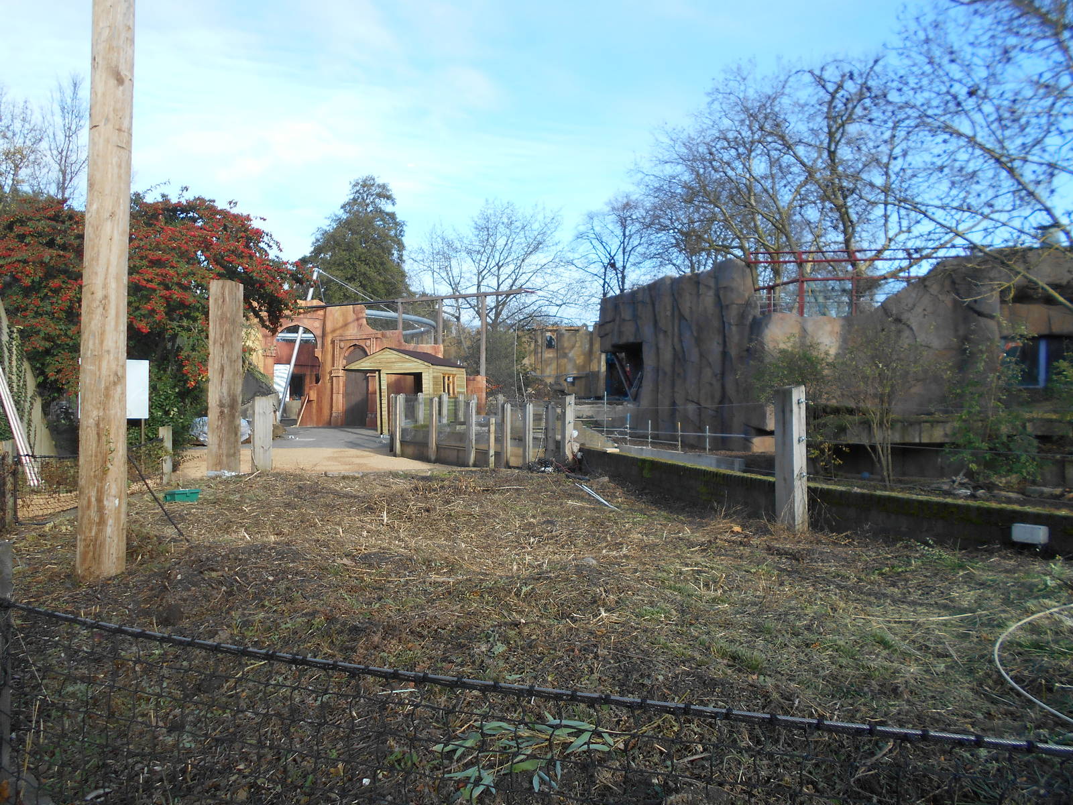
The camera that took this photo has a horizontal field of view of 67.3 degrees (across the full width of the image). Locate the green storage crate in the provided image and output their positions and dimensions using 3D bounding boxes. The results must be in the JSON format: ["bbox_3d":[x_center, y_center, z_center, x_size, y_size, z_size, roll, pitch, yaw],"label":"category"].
[{"bbox_3d":[-3.999,1.051,9.100,0.240,0.135,0.340,0,0,40],"label":"green storage crate"}]

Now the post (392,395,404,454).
[{"bbox_3d":[-2.909,0.479,16.900,0.150,1.292,0.150,-1,-1,35],"label":"post"}]

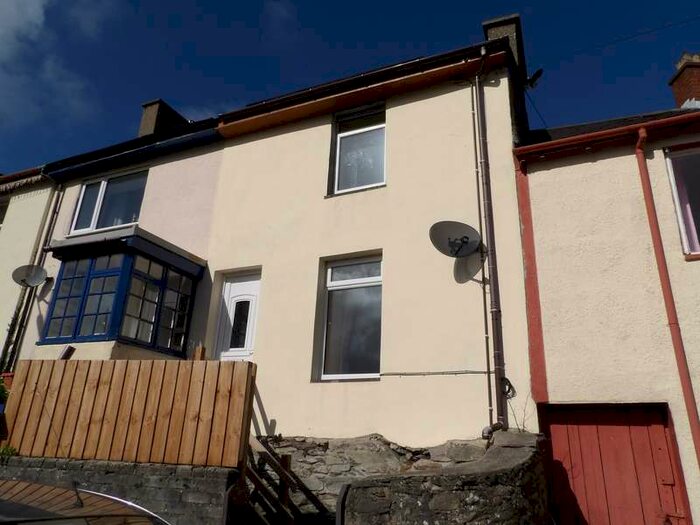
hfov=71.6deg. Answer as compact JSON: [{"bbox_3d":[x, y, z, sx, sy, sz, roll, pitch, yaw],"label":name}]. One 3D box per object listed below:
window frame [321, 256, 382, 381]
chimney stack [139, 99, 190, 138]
[{"bbox_3d":[0.075,0.745,6.571,0.930,1.640,0.080,-6,-22,23],"label":"window frame"},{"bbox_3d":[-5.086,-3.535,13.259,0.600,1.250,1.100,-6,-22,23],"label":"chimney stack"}]

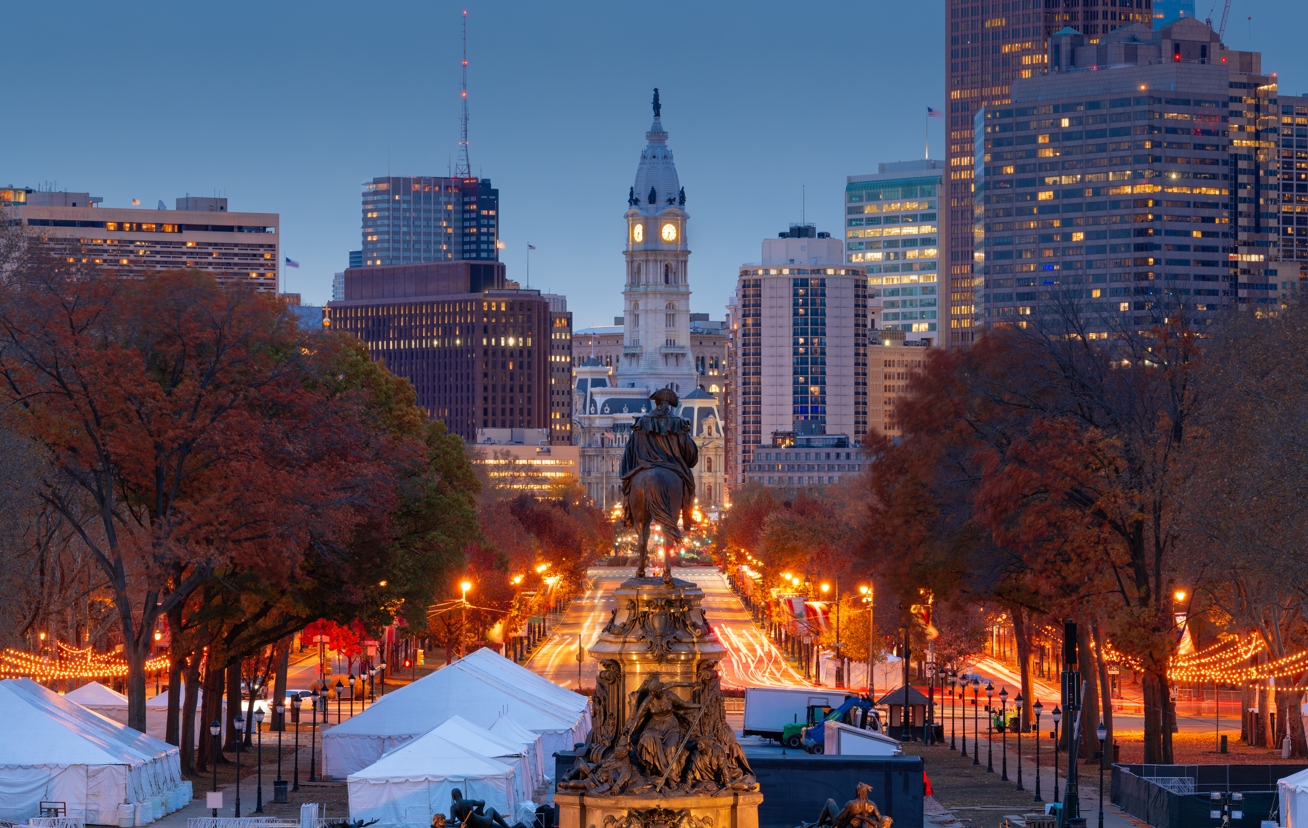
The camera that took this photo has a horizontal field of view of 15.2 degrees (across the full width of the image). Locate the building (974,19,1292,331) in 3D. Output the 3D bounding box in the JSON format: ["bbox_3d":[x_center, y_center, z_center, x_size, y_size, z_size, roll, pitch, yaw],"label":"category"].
[{"bbox_3d":[123.100,-36.100,1292.000,44.000,135.000,72.000,0,-1,-36],"label":"building"}]

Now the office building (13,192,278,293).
[{"bbox_3d":[-145.000,-14.400,1380.000,80.000,93.000,23.000,0,-1,-33],"label":"office building"}]

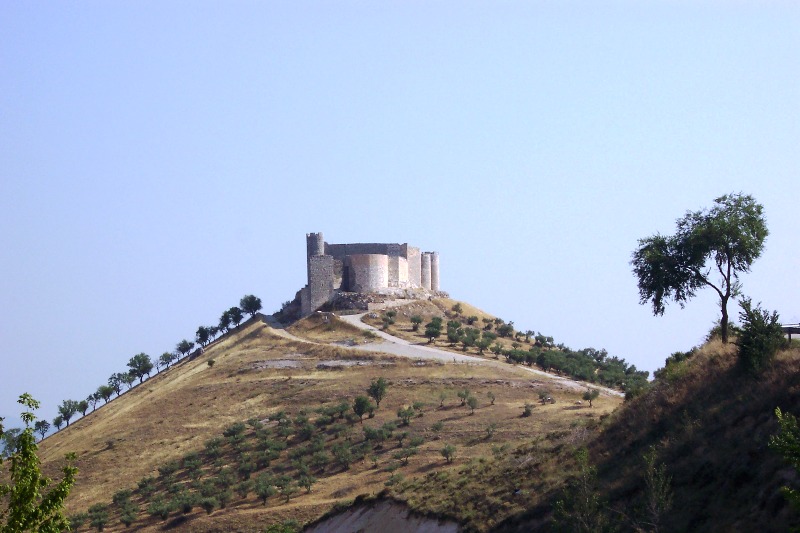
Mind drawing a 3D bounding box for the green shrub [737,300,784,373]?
[{"bbox_3d":[13.988,2.709,98.000,1.780,3.020,1.730,0,-4,0],"label":"green shrub"}]

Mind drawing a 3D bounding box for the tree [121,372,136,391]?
[{"bbox_3d":[-55.642,23.509,520.000,3.080,3.490,3.080,0,-4,0],"label":"tree"}]

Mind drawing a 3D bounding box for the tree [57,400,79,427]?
[{"bbox_3d":[-68.167,30.182,520.000,4.312,5.338,4.096,0,-4,0],"label":"tree"}]

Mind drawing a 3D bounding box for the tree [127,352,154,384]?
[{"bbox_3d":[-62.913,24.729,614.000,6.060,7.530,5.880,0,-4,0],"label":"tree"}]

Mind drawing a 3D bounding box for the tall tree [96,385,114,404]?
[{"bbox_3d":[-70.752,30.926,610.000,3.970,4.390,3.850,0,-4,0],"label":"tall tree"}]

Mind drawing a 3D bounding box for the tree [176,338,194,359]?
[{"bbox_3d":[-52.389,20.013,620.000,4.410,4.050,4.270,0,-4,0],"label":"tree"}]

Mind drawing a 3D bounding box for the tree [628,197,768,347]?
[{"bbox_3d":[10.643,0.018,90.000,4.869,5.295,3.895,0,-4,0],"label":"tree"}]

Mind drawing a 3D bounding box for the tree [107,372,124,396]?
[{"bbox_3d":[-58.414,24.279,520.000,3.285,4.620,3.285,0,-4,0],"label":"tree"}]

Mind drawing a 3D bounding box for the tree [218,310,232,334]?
[{"bbox_3d":[-35.726,11.498,520.000,2.669,4.517,2.669,0,-4,0],"label":"tree"}]

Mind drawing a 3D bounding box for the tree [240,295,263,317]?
[{"bbox_3d":[-36.940,9.950,630.000,5.470,5.730,5.310,0,-4,0],"label":"tree"}]

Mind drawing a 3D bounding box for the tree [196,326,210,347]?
[{"bbox_3d":[-40.346,14.373,520.000,2.875,4.106,2.875,0,-4,0],"label":"tree"}]

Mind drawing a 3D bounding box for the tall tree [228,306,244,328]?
[{"bbox_3d":[-33.468,10.523,520.000,3.080,4.209,3.080,0,-4,0],"label":"tall tree"}]

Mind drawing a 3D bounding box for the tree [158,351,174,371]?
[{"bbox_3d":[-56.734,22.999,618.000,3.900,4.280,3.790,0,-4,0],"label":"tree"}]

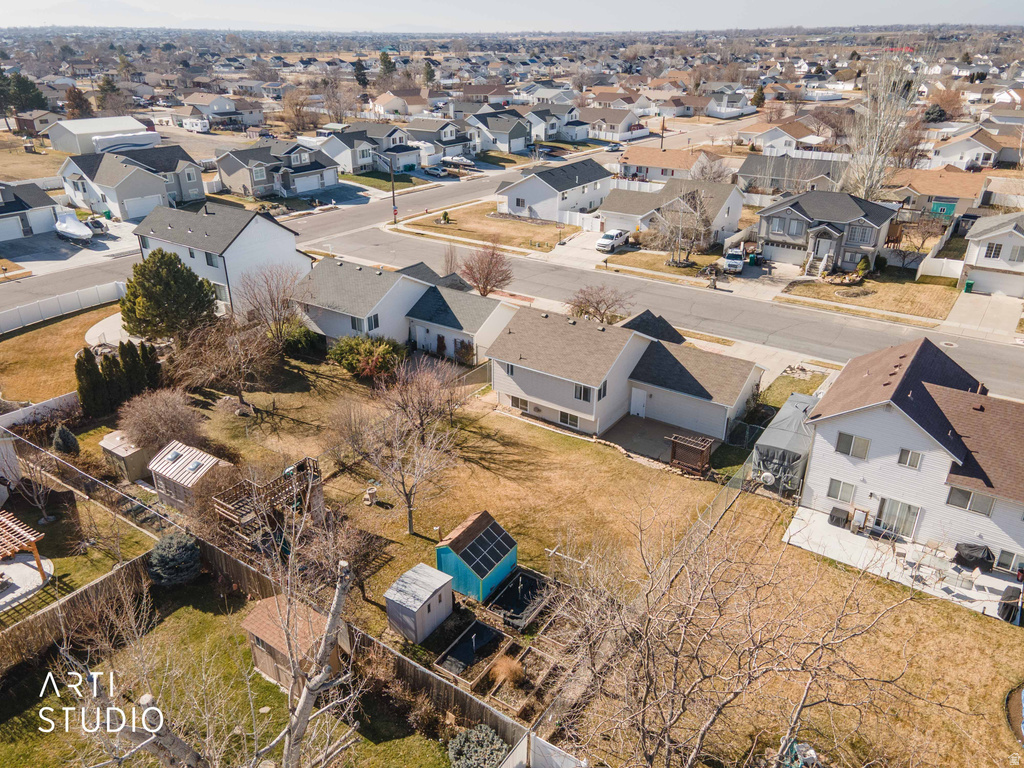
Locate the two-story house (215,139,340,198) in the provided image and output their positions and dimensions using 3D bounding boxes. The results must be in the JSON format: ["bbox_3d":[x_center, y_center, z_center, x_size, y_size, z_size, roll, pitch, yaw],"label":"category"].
[{"bbox_3d":[-40.428,-37.994,123.627,13.700,7.400,16.000,17,31,32],"label":"two-story house"}]

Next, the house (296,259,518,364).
[{"bbox_3d":[-8.744,-6.652,60.059,16.000,6.300,12.000,17,31,32],"label":"house"}]

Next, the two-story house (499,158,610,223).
[{"bbox_3d":[5.830,-29.986,107.106,12.610,6.210,16.550,17,31,30],"label":"two-story house"}]

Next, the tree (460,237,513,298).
[{"bbox_3d":[-2.713,-11.585,71.422,5.500,5.300,5.400,0,26,0],"label":"tree"}]

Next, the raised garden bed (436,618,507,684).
[{"bbox_3d":[-1.574,11.305,29.667,1.910,0.380,2.930,17,31,32],"label":"raised garden bed"}]

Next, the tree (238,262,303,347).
[{"bbox_3d":[-19.734,-6.430,59.231,5.500,7.200,5.300,0,27,0],"label":"tree"}]

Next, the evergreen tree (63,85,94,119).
[{"bbox_3d":[-125.266,-81.053,205.135,8.040,9.020,8.040,17,31,30],"label":"evergreen tree"}]

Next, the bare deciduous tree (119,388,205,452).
[{"bbox_3d":[-21.962,2.412,44.488,5.300,3.600,5.200,0,26,0],"label":"bare deciduous tree"}]

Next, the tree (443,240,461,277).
[{"bbox_3d":[-6.431,-12.142,73.160,2.000,4.800,2.000,0,26,0],"label":"tree"}]

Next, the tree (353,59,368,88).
[{"bbox_3d":[-67.155,-137.634,314.718,6.500,12.400,6.500,0,26,0],"label":"tree"}]

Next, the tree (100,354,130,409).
[{"bbox_3d":[-27.579,-0.188,48.676,1.720,4.140,1.720,17,31,30],"label":"tree"}]

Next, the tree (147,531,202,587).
[{"bbox_3d":[-16.140,8.297,33.954,2.600,2.500,2.600,17,31,32],"label":"tree"}]

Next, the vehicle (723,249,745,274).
[{"bbox_3d":[25.116,-13.862,79.533,2.070,1.970,5.610,10,28,19],"label":"vehicle"}]

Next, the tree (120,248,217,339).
[{"bbox_3d":[-29.681,-7.820,61.350,8.000,7.600,8.000,17,31,32],"label":"tree"}]

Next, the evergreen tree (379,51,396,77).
[{"bbox_3d":[-67.440,-171.297,383.059,9.000,15.000,9.000,0,26,0],"label":"evergreen tree"}]

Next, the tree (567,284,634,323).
[{"bbox_3d":[8.219,-7.073,64.391,5.800,3.800,5.500,0,27,0],"label":"tree"}]

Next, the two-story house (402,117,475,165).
[{"bbox_3d":[-14.573,-52.577,150.746,13.990,7.780,13.000,18,31,31],"label":"two-story house"}]

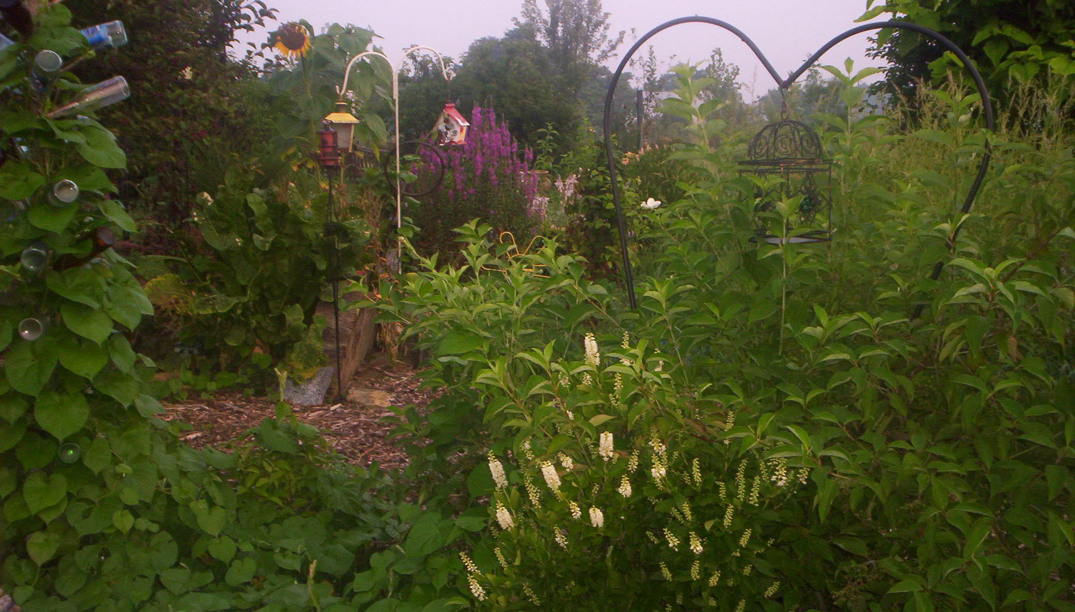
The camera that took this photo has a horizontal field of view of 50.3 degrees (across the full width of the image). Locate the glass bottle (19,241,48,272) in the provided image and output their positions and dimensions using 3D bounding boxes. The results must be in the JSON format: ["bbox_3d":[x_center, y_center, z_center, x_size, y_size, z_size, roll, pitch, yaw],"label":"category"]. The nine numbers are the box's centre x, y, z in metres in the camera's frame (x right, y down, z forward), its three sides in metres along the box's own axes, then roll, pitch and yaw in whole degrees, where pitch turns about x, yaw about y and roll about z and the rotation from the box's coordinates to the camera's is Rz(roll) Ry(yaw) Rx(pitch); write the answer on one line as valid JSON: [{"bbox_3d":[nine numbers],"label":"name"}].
[{"bbox_3d":[-1.390,-0.148,3.173,0.066,0.066,0.245,-4,10,-21],"label":"glass bottle"}]

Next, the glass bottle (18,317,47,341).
[{"bbox_3d":[-1.450,0.058,3.317,0.066,0.066,0.245,-4,4,-17],"label":"glass bottle"}]

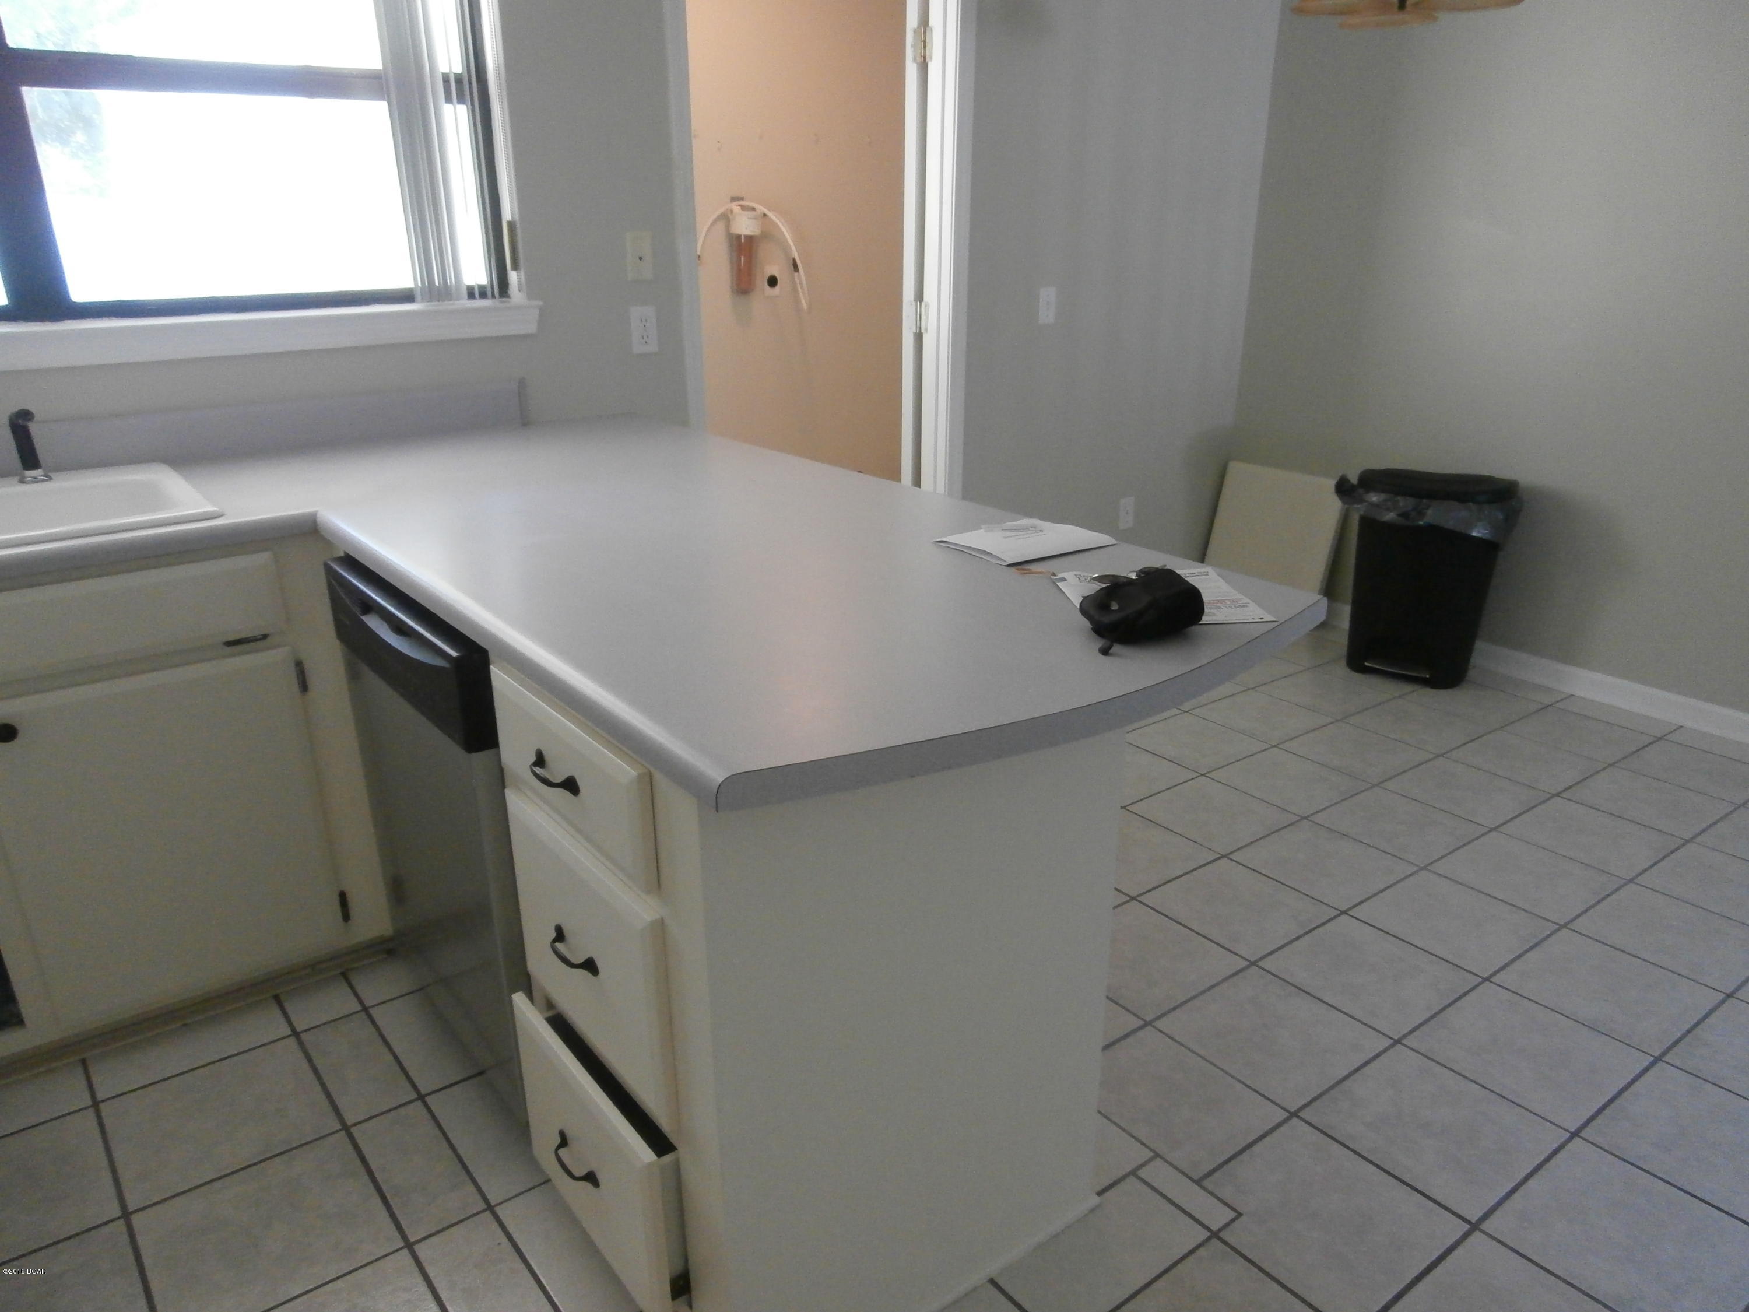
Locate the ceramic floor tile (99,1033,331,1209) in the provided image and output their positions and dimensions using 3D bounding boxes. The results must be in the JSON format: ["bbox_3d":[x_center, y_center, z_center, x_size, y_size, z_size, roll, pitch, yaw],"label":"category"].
[{"bbox_3d":[-1.077,0.762,1.998,0.302,0.010,0.302,-14,24,-35],"label":"ceramic floor tile"}]

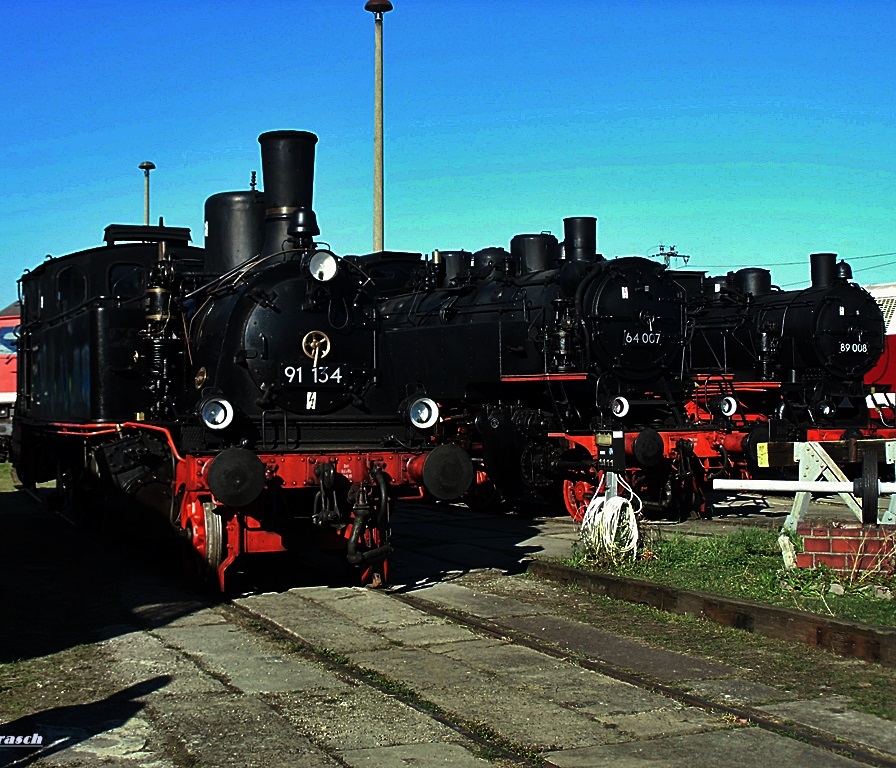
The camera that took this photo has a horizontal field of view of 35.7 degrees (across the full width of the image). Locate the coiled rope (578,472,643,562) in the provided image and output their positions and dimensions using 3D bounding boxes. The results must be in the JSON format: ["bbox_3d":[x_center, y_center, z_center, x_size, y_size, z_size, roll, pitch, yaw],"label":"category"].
[{"bbox_3d":[1.578,1.296,13.500,0.580,0.820,0.380,0,0,7],"label":"coiled rope"}]

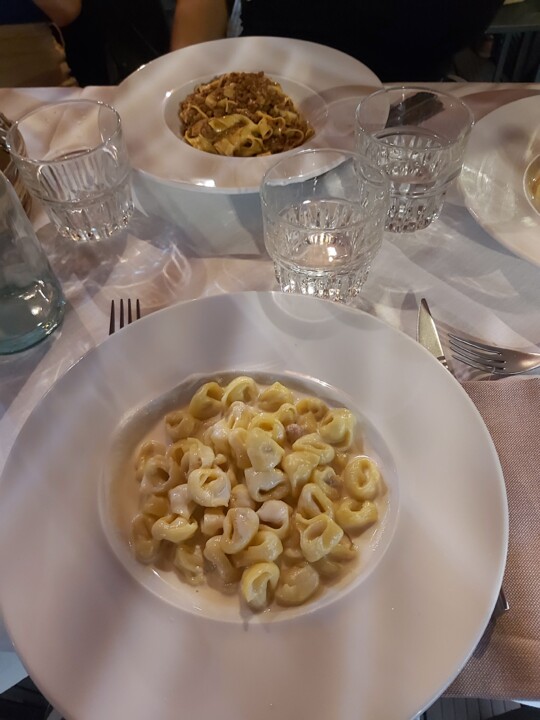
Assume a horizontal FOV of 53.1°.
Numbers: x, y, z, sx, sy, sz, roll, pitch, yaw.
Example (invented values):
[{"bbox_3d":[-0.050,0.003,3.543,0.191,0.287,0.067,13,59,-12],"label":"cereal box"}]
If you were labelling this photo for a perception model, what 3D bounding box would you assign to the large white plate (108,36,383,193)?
[{"bbox_3d":[-0.024,-0.231,0.532,0.269,0.043,0.269,-2,54,2],"label":"large white plate"}]

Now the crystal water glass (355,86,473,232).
[{"bbox_3d":[0.113,-0.164,0.452,0.088,0.083,0.088,-4,54,0],"label":"crystal water glass"}]

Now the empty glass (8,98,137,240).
[{"bbox_3d":[-0.163,-0.159,0.464,0.088,0.083,0.088,-4,54,0],"label":"empty glass"}]

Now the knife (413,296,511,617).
[{"bbox_3d":[0.119,0.043,0.345,0.021,0.012,0.217,-2,54,1],"label":"knife"}]

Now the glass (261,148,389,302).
[{"bbox_3d":[0.038,-0.095,0.406,0.088,0.083,0.088,-4,54,0],"label":"glass"}]

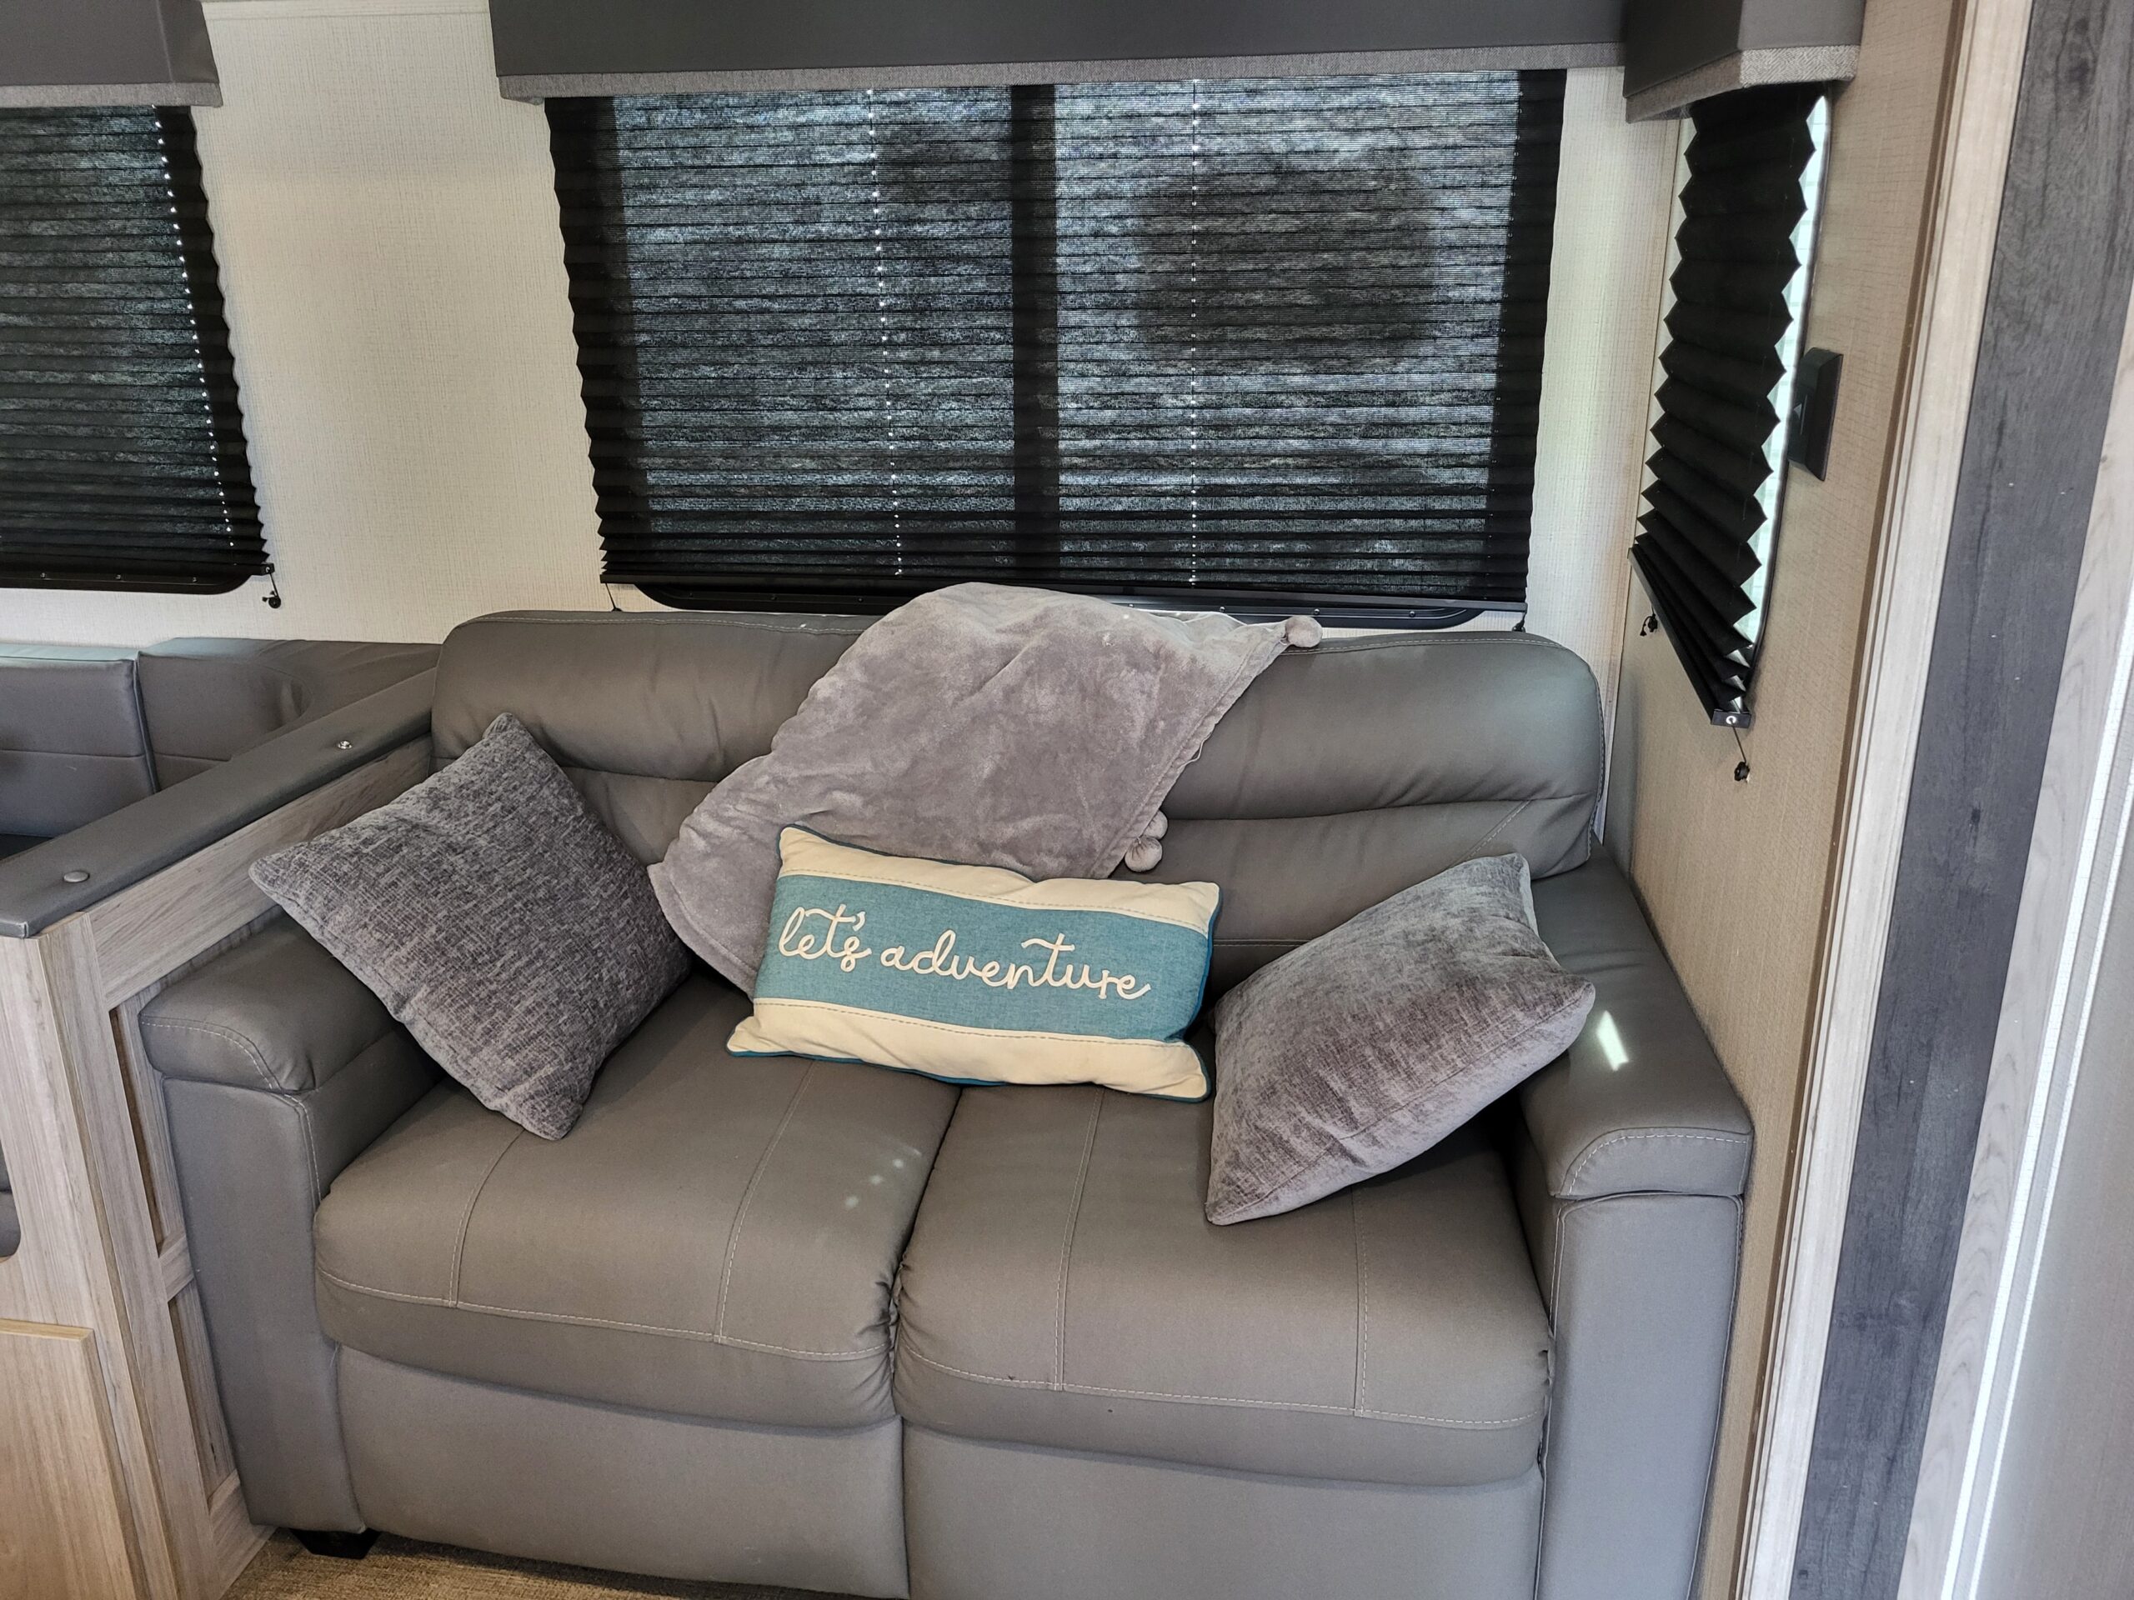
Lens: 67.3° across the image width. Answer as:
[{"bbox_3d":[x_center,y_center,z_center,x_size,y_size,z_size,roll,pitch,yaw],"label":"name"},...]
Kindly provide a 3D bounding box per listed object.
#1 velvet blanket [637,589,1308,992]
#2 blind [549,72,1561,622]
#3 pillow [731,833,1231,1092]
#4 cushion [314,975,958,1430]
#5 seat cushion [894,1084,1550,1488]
[{"bbox_3d":[-0.088,-0.015,2.000,0.794,0.438,0.325,2,18,10],"label":"velvet blanket"},{"bbox_3d":[-0.041,-0.566,2.082,1.275,0.666,0.069,2,18,10],"label":"blind"},{"bbox_3d":[-0.101,0.183,1.807,0.538,0.266,0.125,4,-24,13],"label":"pillow"},{"bbox_3d":[-0.411,0.405,1.809,0.594,0.206,0.575,2,18,10],"label":"cushion"},{"bbox_3d":[0.175,0.430,1.709,0.598,0.206,0.575,2,18,10],"label":"seat cushion"}]

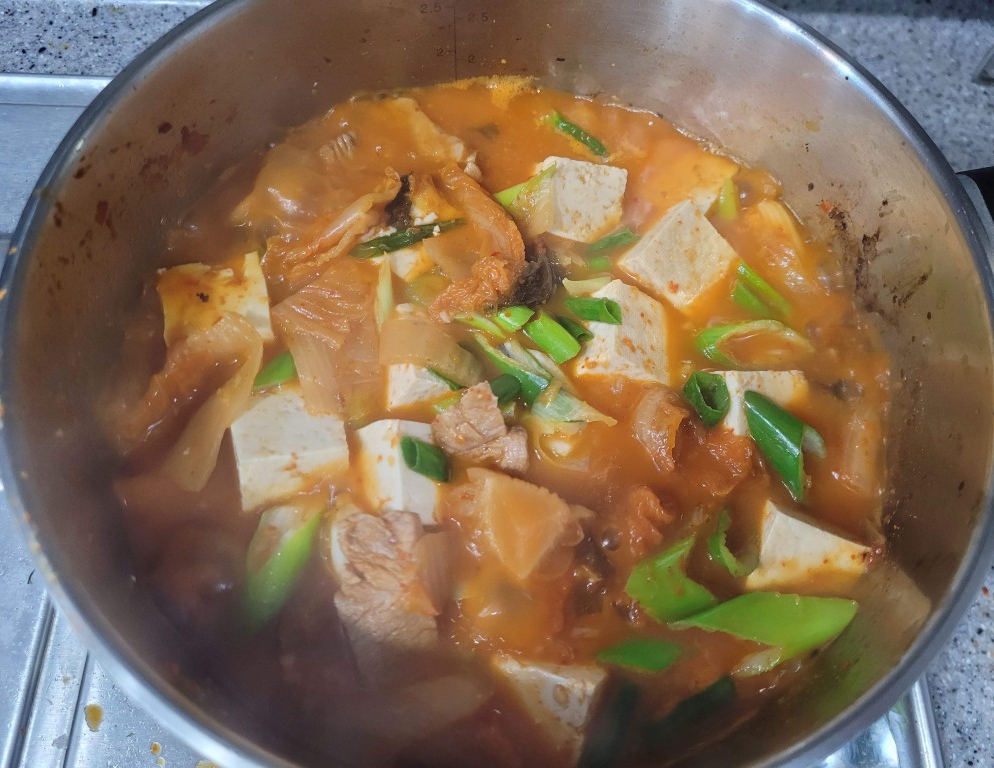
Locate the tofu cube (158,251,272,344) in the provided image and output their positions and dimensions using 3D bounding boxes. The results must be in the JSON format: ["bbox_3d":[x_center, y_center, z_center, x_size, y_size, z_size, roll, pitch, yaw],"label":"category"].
[{"bbox_3d":[-0.077,-0.018,0.211,0.025,0.021,0.021,-8,73,-20],"label":"tofu cube"}]

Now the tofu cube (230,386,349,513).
[{"bbox_3d":[-0.053,0.019,0.197,0.026,0.021,0.021,-6,38,-21],"label":"tofu cube"}]

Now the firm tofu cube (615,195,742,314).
[{"bbox_3d":[0.050,-0.035,0.223,0.020,0.022,0.023,45,78,-13],"label":"firm tofu cube"}]

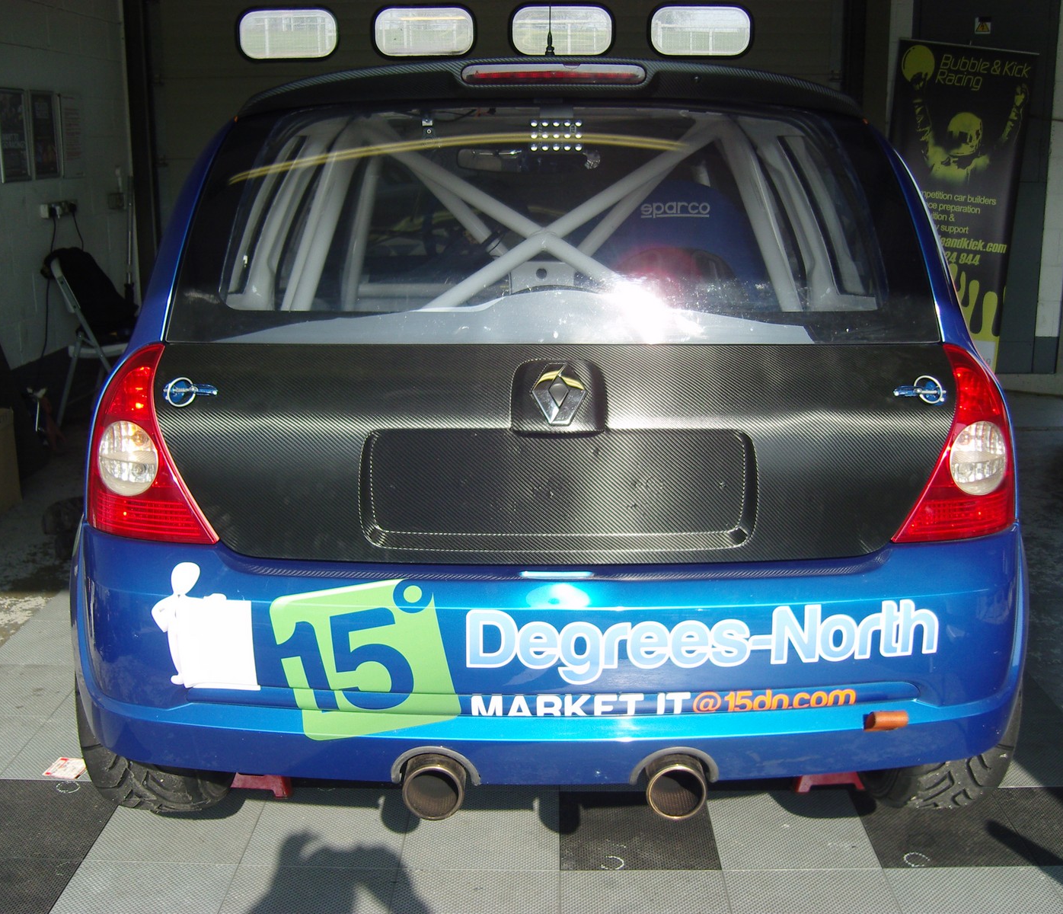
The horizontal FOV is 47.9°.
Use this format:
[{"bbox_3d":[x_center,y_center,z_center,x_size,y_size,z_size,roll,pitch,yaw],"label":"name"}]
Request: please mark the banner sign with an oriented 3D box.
[{"bbox_3d":[2.450,-1.415,7.016,0.800,1.930,0.120,2,14,-6],"label":"banner sign"}]

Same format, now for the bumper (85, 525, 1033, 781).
[{"bbox_3d":[0.032,0.292,1.871,1.600,0.370,0.360,0,14,0],"label":"bumper"}]

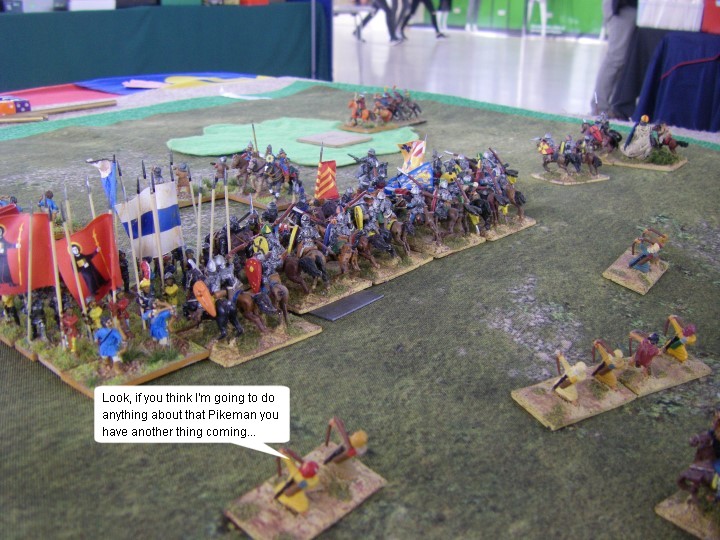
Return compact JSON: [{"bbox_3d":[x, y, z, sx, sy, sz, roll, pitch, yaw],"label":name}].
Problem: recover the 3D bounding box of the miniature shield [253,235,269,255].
[{"bbox_3d":[-0.038,-0.009,0.300,0.006,0.008,0.002,22,22,31],"label":"miniature shield"}]

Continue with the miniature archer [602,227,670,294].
[{"bbox_3d":[0.126,-0.008,0.354,0.021,0.019,0.040,16,26,32],"label":"miniature archer"}]

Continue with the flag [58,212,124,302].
[{"bbox_3d":[-0.089,-0.004,0.262,0.021,0.029,0.005,-19,30,-41],"label":"flag"}]

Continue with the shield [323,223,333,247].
[{"bbox_3d":[-0.014,-0.016,0.350,0.003,0.011,0.007,7,23,-22],"label":"shield"}]

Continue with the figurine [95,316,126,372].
[{"bbox_3d":[-0.080,0.023,0.250,0.007,0.020,0.009,24,32,34],"label":"figurine"}]

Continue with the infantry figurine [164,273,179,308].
[{"bbox_3d":[-0.068,0.009,0.283,0.005,0.018,0.006,24,32,34],"label":"infantry figurine"}]

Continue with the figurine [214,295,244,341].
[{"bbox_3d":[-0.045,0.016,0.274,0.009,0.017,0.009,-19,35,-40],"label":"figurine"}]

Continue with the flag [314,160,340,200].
[{"bbox_3d":[-0.015,-0.040,0.349,0.012,0.018,0.004,-3,23,-11],"label":"flag"}]

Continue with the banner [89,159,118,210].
[{"bbox_3d":[-0.097,-0.031,0.299,0.011,0.022,0.005,-8,24,-23],"label":"banner"}]

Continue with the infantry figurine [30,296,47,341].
[{"bbox_3d":[-0.108,0.016,0.264,0.005,0.016,0.007,24,32,34],"label":"infantry figurine"}]

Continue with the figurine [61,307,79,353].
[{"bbox_3d":[-0.095,0.019,0.260,0.005,0.018,0.007,24,32,34],"label":"figurine"}]

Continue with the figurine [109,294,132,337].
[{"bbox_3d":[-0.082,0.015,0.270,0.006,0.017,0.008,24,32,34],"label":"figurine"}]

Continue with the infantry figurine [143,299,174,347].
[{"bbox_3d":[-0.067,0.019,0.261,0.007,0.020,0.010,24,32,34],"label":"infantry figurine"}]

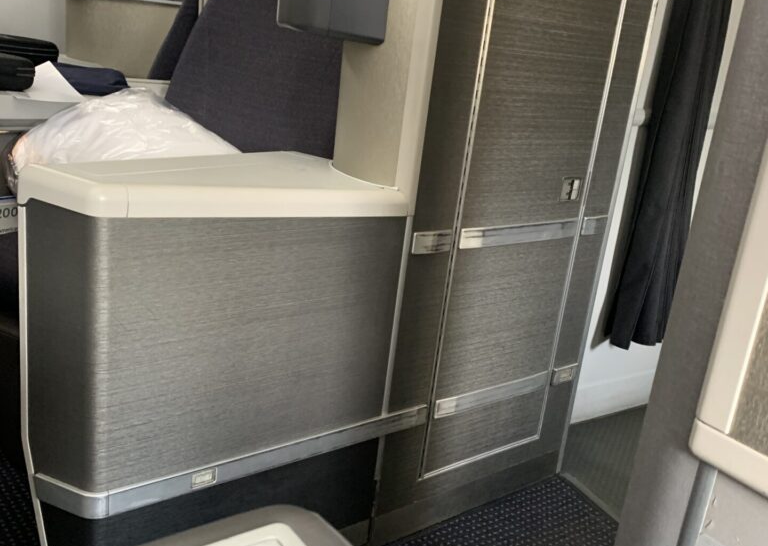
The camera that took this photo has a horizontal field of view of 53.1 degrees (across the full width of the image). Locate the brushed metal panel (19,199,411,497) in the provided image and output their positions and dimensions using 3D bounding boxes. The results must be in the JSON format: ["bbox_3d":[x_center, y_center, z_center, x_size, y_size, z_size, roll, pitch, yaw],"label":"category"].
[{"bbox_3d":[-0.213,0.079,1.103,0.523,0.366,0.095,-7,22,-38],"label":"brushed metal panel"}]

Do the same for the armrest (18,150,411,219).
[{"bbox_3d":[-0.257,-0.133,1.106,0.554,0.064,0.290,-7,22,-38],"label":"armrest"}]

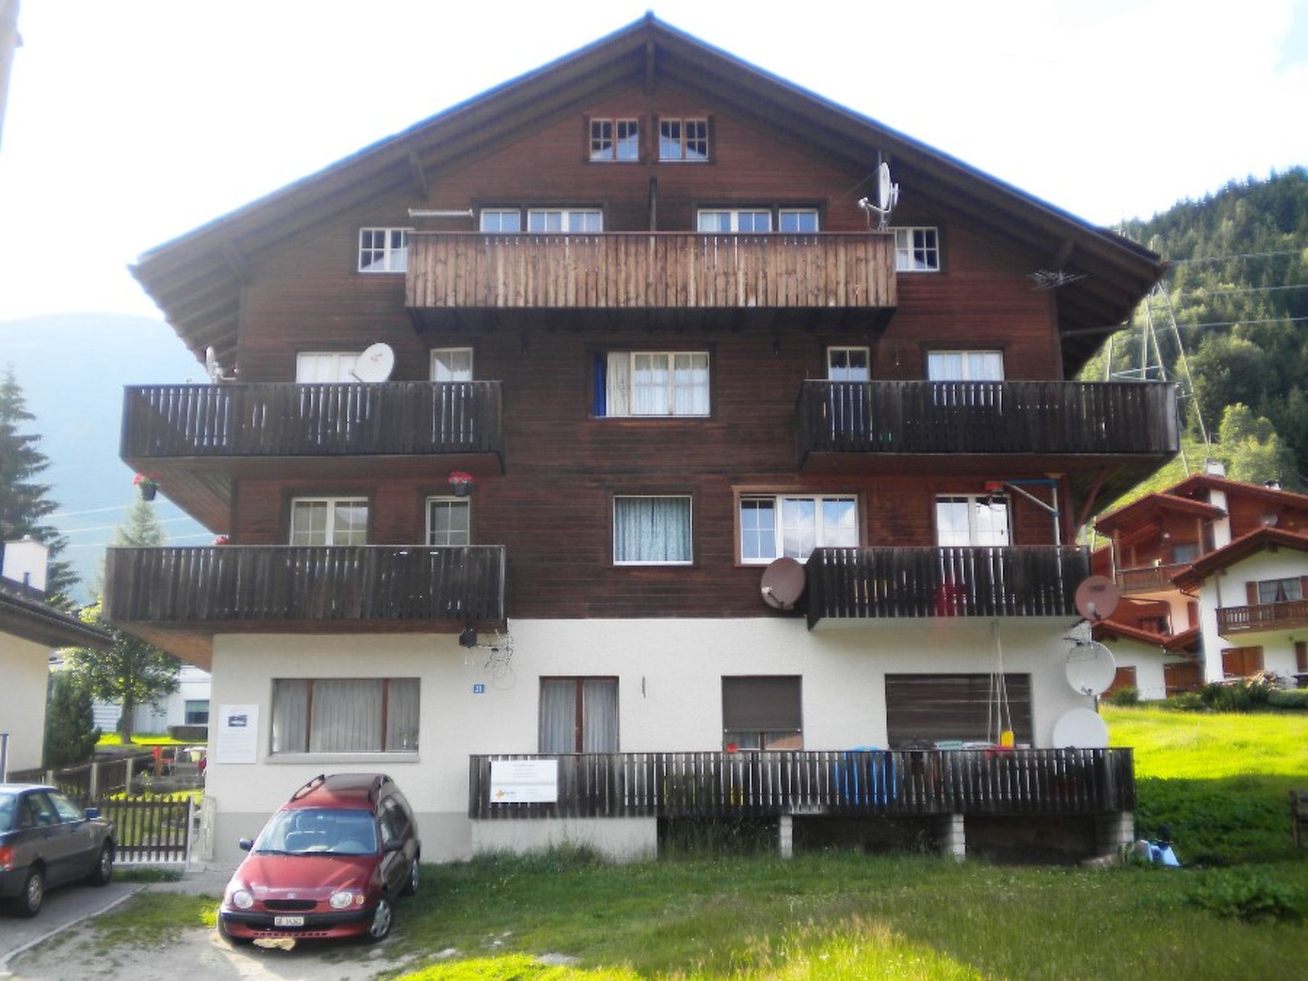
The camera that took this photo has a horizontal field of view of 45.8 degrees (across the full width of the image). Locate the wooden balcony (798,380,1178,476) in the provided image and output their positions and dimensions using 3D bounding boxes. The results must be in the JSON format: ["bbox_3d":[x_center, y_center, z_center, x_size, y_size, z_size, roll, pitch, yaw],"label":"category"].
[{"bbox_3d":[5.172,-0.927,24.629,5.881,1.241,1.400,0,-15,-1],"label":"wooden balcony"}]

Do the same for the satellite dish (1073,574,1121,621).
[{"bbox_3d":[6.852,1.676,23.965,0.650,0.670,0.340,-8,-17,27],"label":"satellite dish"}]

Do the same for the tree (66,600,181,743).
[{"bbox_3d":[-14.331,4.829,41.913,3.027,3.991,3.100,0,-14,-1],"label":"tree"}]

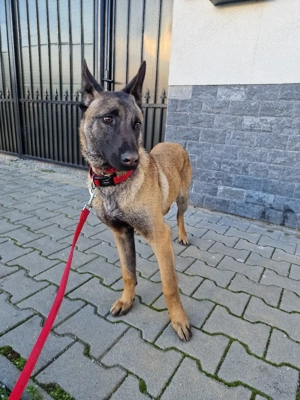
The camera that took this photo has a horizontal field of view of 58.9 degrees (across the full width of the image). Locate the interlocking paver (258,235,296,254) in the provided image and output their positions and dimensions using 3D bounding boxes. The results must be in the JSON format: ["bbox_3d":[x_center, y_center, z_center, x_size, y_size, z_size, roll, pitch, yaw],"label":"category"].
[{"bbox_3d":[0.764,0.296,1.616,0.200,0.060,0.162,13,19,30],"label":"interlocking paver"}]

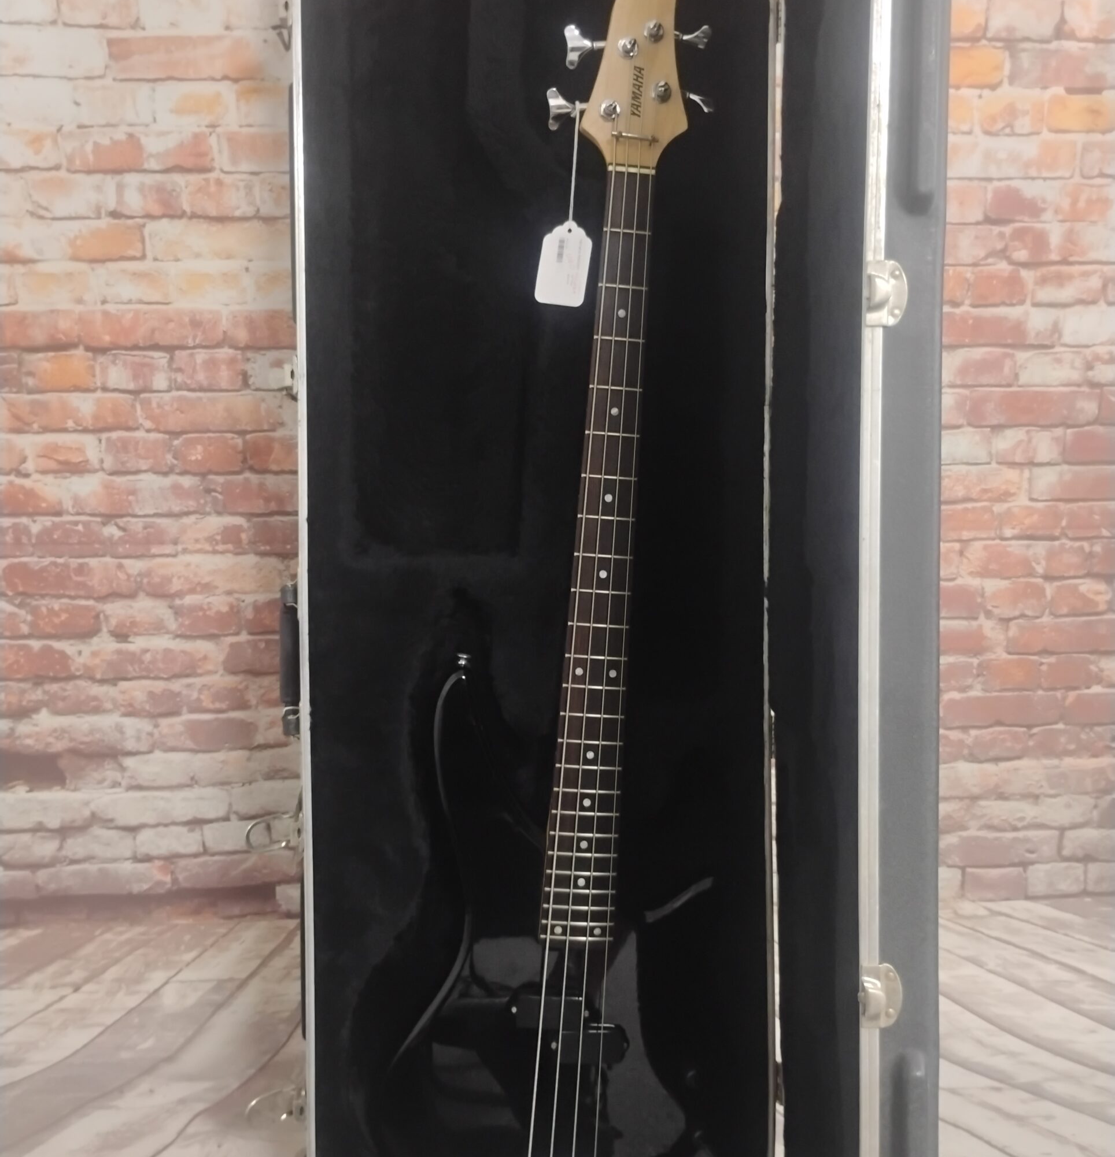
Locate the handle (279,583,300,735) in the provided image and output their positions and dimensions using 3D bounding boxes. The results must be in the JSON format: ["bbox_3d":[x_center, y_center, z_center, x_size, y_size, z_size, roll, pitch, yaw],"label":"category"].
[{"bbox_3d":[-0.230,0.070,1.037,0.025,0.136,0.032,-1,2,-5],"label":"handle"}]

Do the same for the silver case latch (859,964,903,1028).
[{"bbox_3d":[0.182,0.234,0.672,0.024,0.036,0.011,0,2,1],"label":"silver case latch"}]

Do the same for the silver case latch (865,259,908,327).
[{"bbox_3d":[0.180,-0.157,0.659,0.024,0.036,0.011,0,2,1],"label":"silver case latch"}]

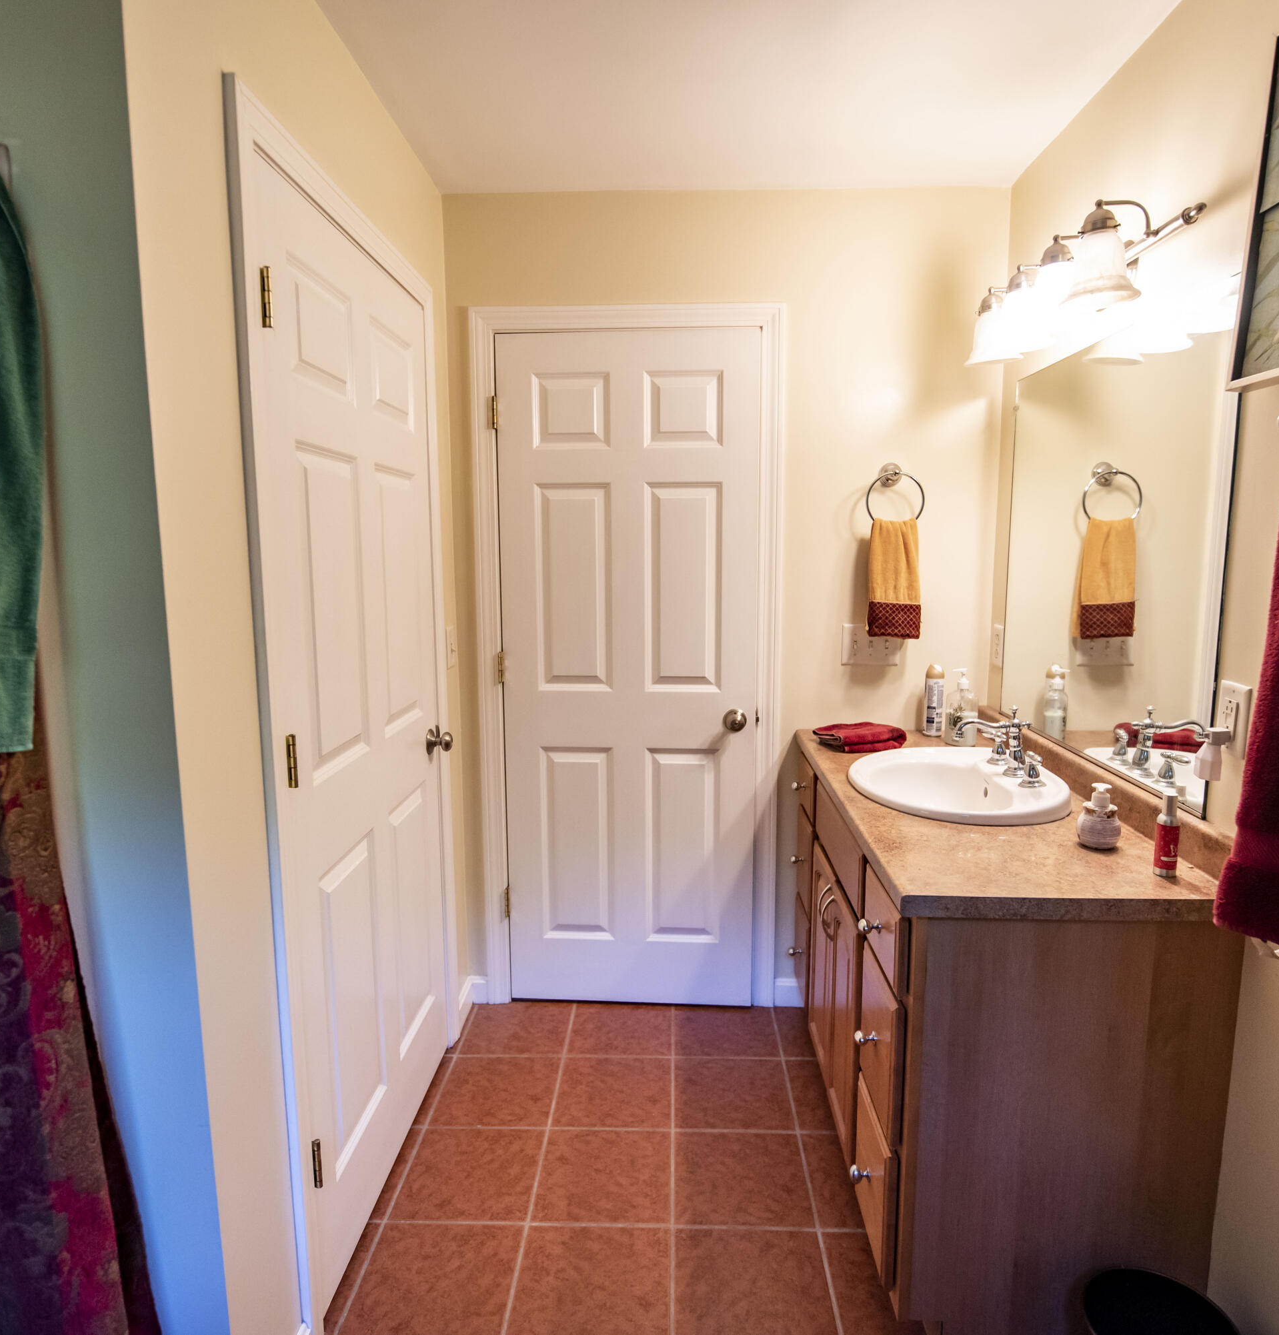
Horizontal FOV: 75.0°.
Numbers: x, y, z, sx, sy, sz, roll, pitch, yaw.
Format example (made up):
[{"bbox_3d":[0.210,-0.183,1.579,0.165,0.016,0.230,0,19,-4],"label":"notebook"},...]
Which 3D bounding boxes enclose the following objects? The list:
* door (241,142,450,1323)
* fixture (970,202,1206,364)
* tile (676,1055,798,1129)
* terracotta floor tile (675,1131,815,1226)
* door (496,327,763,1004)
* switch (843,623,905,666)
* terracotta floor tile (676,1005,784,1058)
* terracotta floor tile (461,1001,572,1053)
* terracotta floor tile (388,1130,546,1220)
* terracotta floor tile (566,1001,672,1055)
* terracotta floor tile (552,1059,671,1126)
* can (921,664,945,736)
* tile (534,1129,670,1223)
[{"bbox_3d":[-0.585,0.149,1.834,0.036,2.030,0.856,0,8,3],"label":"door"},{"bbox_3d":[0.897,-0.802,1.794,0.222,0.190,0.860,0,8,2],"label":"fixture"},{"bbox_3d":[0.240,1.124,2.190,0.301,0.010,0.301,0,7,2],"label":"tile"},{"bbox_3d":[0.229,1.161,1.891,0.301,0.010,0.301,0,7,2],"label":"terracotta floor tile"},{"bbox_3d":[-0.028,0.046,2.515,0.752,2.027,0.042,0,7,2],"label":"door"},{"bbox_3d":[0.678,-0.066,2.451,0.163,0.118,0.012,0,7,2],"label":"switch"},{"bbox_3d":[0.251,1.087,2.485,0.301,0.010,0.290,0,7,2],"label":"terracotta floor tile"},{"bbox_3d":[-0.363,1.094,2.520,0.302,0.010,0.280,0,8,2],"label":"terracotta floor tile"},{"bbox_3d":[-0.384,1.172,1.929,0.302,0.010,0.302,0,8,2],"label":"terracotta floor tile"},{"bbox_3d":[-0.055,1.094,2.509,0.302,0.010,0.280,0,8,2],"label":"terracotta floor tile"},{"bbox_3d":[-0.065,1.124,2.201,0.301,0.010,0.301,0,7,2],"label":"terracotta floor tile"},{"bbox_3d":[0.853,0.093,2.410,0.053,0.207,0.053,0,7,2],"label":"can"},{"bbox_3d":[-0.076,1.161,1.902,0.301,0.010,0.301,0,7,2],"label":"tile"}]

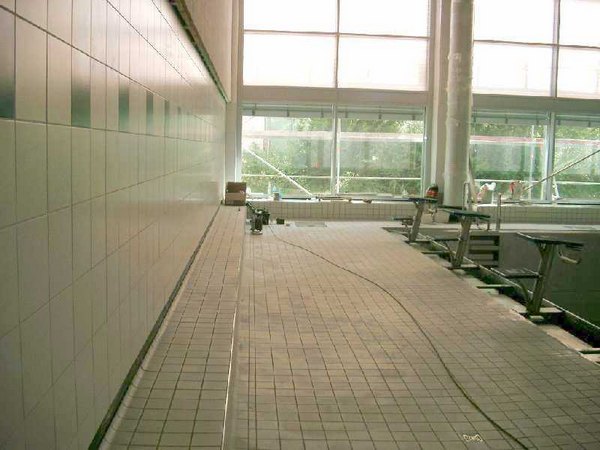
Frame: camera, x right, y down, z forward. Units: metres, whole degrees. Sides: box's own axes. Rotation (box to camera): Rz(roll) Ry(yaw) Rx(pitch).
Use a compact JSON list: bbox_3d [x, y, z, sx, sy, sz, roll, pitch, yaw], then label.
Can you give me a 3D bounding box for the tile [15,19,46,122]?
[{"bbox_3d":[-0.692,-0.390,1.631,0.010,0.248,0.242,1,7,-4],"label":"tile"}]

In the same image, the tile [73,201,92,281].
[{"bbox_3d":[-0.741,0.050,2.166,0.010,0.248,0.242,1,7,-4],"label":"tile"}]

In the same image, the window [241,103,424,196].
[{"bbox_3d":[0.772,-1.662,14.592,4.234,2.101,0.120,1,7,-4],"label":"window"}]

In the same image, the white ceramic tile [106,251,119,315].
[{"bbox_3d":[-0.804,0.247,2.754,0.010,0.257,0.252,1,7,-4],"label":"white ceramic tile"}]

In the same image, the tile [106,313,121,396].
[{"bbox_3d":[-0.809,0.511,2.784,0.010,0.257,0.252,1,7,-4],"label":"tile"}]

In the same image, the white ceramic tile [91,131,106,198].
[{"bbox_3d":[-0.771,-0.234,2.443,0.010,0.257,0.252,1,7,-4],"label":"white ceramic tile"}]

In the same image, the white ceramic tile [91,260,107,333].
[{"bbox_3d":[-0.766,0.269,2.433,0.010,0.248,0.242,1,7,-4],"label":"white ceramic tile"}]

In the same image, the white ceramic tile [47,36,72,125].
[{"bbox_3d":[-0.721,-0.426,1.913,0.010,0.257,0.252,1,7,-4],"label":"white ceramic tile"}]

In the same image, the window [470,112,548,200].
[{"bbox_3d":[4.985,-1.630,15.435,2.042,2.097,0.100,1,7,-4],"label":"window"}]

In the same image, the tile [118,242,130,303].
[{"bbox_3d":[-0.801,0.212,2.909,0.010,0.248,0.242,1,7,-4],"label":"tile"}]

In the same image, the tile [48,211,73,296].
[{"bbox_3d":[-0.724,0.078,1.927,0.010,0.248,0.242,1,7,-4],"label":"tile"}]

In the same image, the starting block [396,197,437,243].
[{"bbox_3d":[2.105,-0.094,11.540,0.660,0.730,0.520,1,7,-4],"label":"starting block"}]

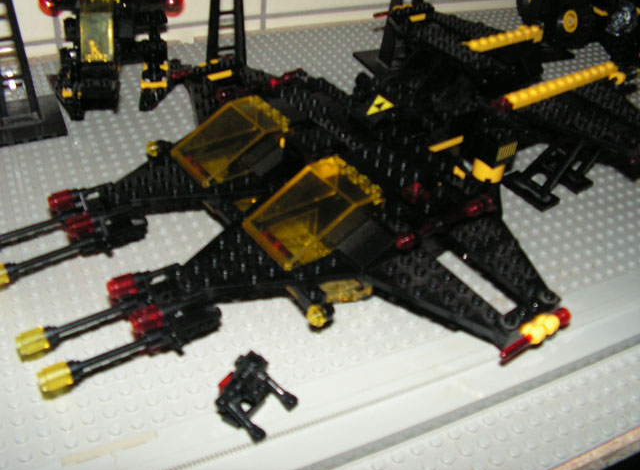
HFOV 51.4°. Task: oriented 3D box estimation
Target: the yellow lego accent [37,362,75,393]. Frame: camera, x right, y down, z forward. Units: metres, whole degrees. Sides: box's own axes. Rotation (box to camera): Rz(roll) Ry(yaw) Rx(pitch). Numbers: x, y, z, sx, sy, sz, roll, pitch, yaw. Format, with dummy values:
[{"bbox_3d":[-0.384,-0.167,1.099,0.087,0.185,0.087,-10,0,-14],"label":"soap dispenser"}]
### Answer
[{"bbox_3d":[-0.090,0.050,0.227,0.009,0.008,0.008,-22,49,-31],"label":"yellow lego accent"}]

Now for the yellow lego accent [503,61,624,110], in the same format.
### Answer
[{"bbox_3d":[0.137,-0.083,0.368,0.102,0.006,0.008,-22,49,-31],"label":"yellow lego accent"}]

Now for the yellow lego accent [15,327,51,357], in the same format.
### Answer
[{"bbox_3d":[-0.102,0.038,0.238,0.009,0.008,0.008,-22,49,-31],"label":"yellow lego accent"}]

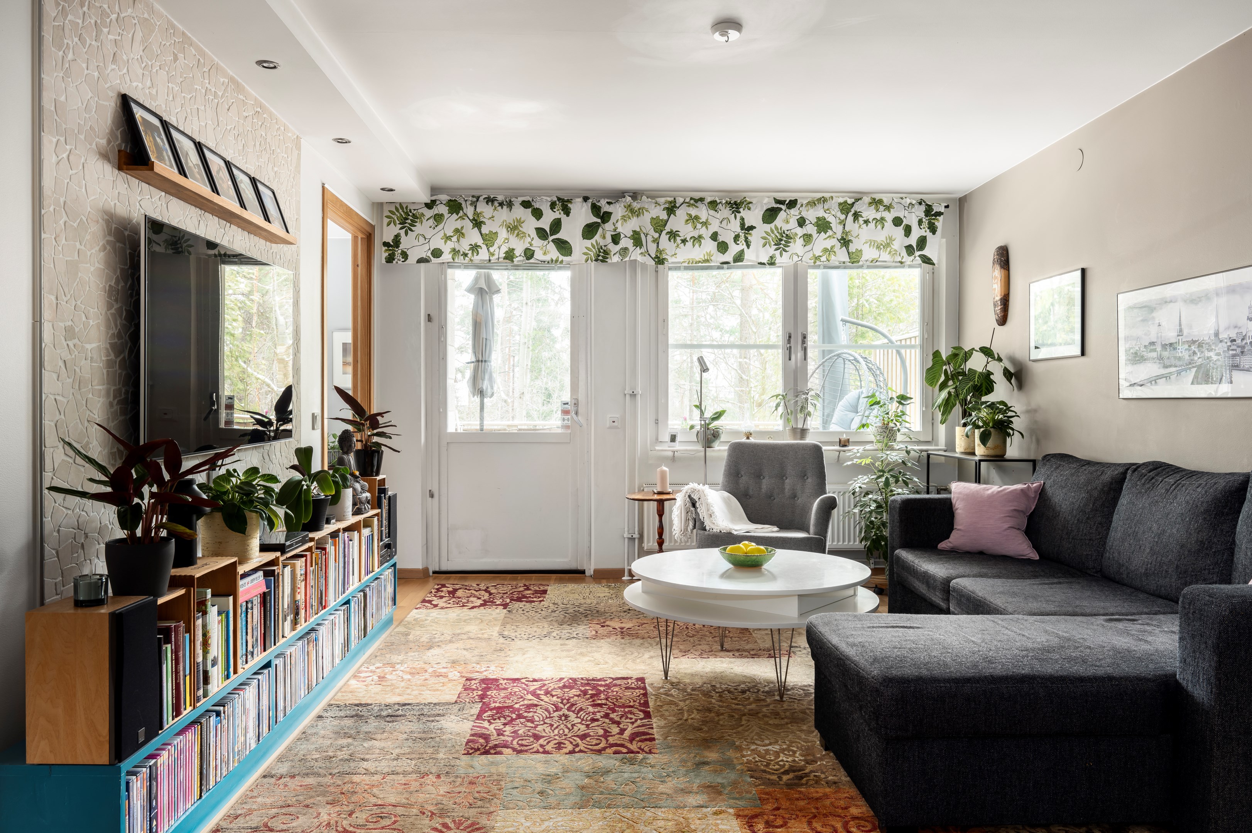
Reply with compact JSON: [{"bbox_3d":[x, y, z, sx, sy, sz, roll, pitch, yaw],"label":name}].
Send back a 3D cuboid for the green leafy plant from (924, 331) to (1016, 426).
[{"bbox_3d":[1.948,-0.208,5.133,0.470,0.520,0.410,0,1,-2],"label":"green leafy plant"}]

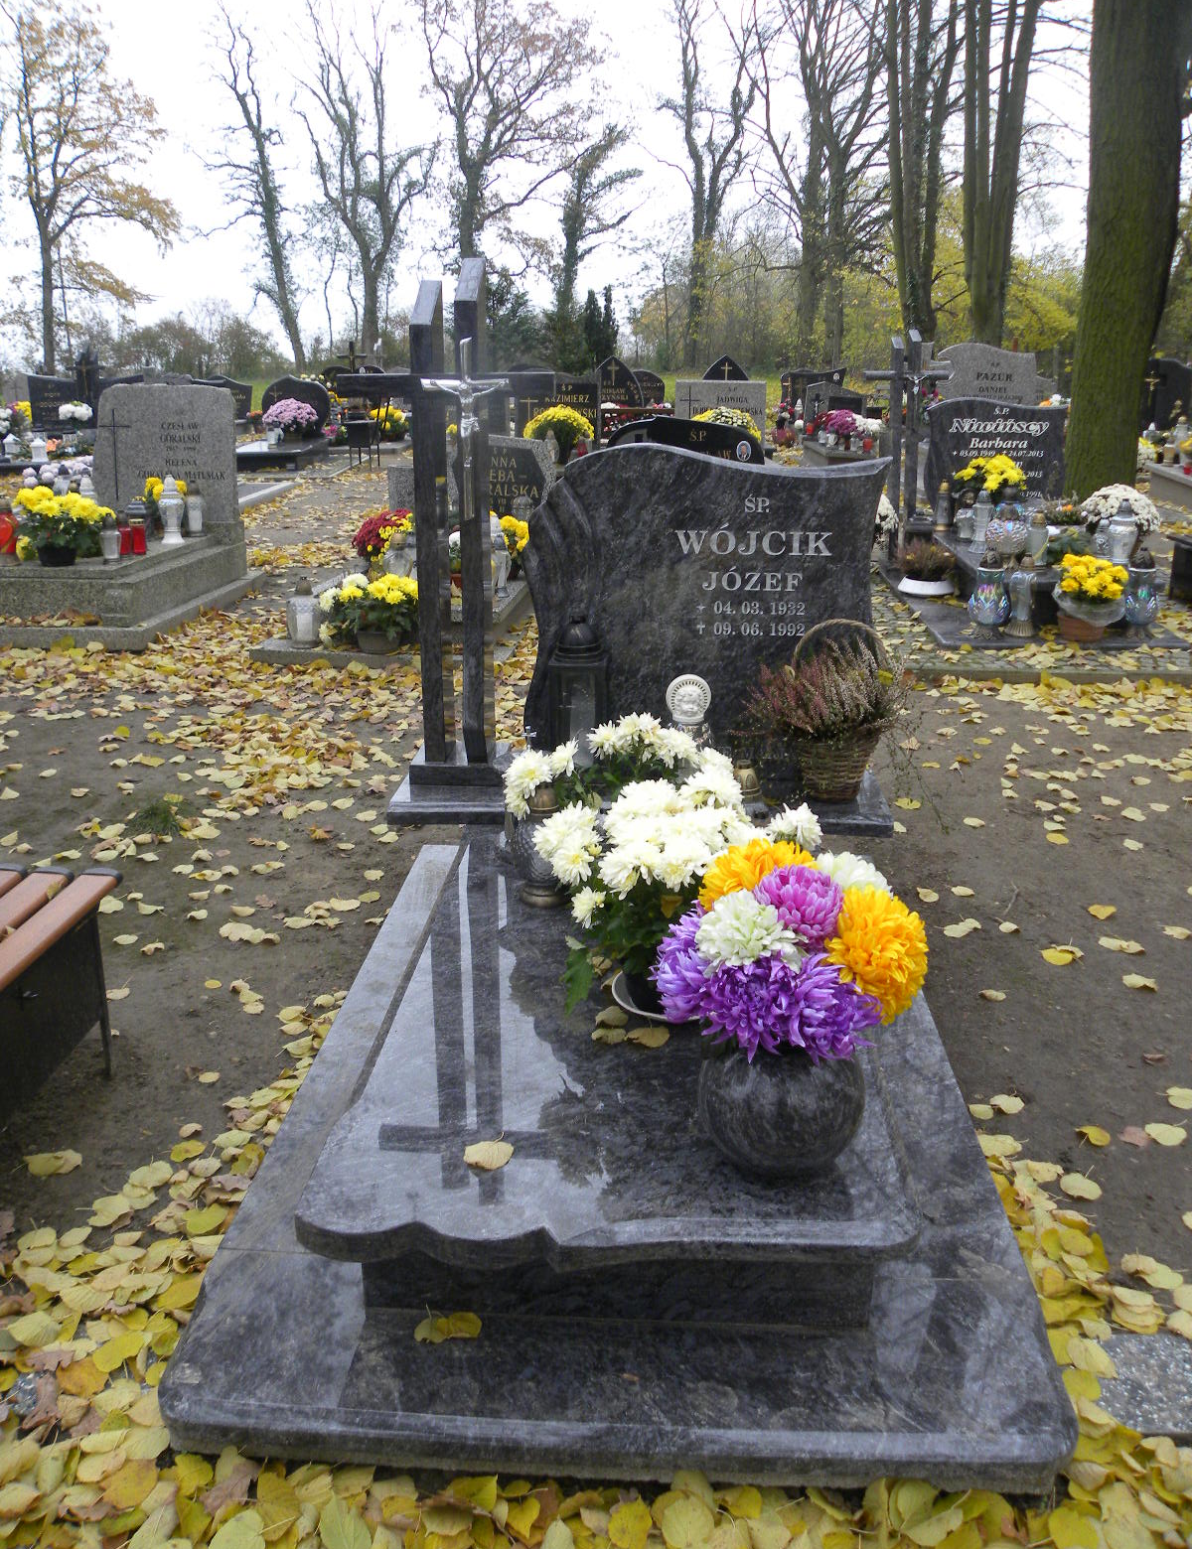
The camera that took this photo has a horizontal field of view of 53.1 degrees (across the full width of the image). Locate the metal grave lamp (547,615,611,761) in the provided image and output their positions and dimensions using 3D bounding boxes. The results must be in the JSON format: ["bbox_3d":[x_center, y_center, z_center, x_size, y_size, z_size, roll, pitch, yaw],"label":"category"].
[{"bbox_3d":[-0.043,-0.166,2.867,0.149,0.427,0.149,1,19,3],"label":"metal grave lamp"}]

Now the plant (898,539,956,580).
[{"bbox_3d":[1.751,-1.129,6.294,0.290,0.190,0.270,1,20,3],"label":"plant"}]

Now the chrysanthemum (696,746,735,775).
[{"bbox_3d":[0.208,-0.022,2.055,0.085,0.070,0.085,1,20,3],"label":"chrysanthemum"}]

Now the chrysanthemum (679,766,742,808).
[{"bbox_3d":[0.203,0.022,2.114,0.110,0.079,0.110,1,19,3],"label":"chrysanthemum"}]

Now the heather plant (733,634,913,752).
[{"bbox_3d":[0.525,-0.181,2.782,0.410,0.230,0.300,1,20,3],"label":"heather plant"}]

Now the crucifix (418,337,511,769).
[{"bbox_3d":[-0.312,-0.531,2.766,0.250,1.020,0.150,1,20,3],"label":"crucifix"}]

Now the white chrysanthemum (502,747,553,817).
[{"bbox_3d":[-0.118,0.016,2.052,0.090,0.100,0.085,1,20,3],"label":"white chrysanthemum"}]

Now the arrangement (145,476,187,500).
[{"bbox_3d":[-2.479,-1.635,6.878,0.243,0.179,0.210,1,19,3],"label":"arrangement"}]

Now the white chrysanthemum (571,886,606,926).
[{"bbox_3d":[-0.011,0.219,1.964,0.057,0.063,0.057,1,19,3],"label":"white chrysanthemum"}]

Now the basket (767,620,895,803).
[{"bbox_3d":[0.564,-0.154,2.866,0.307,0.432,0.260,1,19,3],"label":"basket"}]

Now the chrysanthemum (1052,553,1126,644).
[{"bbox_3d":[2.207,-0.797,5.321,0.332,0.367,0.309,1,19,3],"label":"chrysanthemum"}]

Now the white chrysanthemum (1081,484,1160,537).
[{"bbox_3d":[2.547,-1.281,5.796,0.380,0.250,0.360,1,20,3],"label":"white chrysanthemum"}]

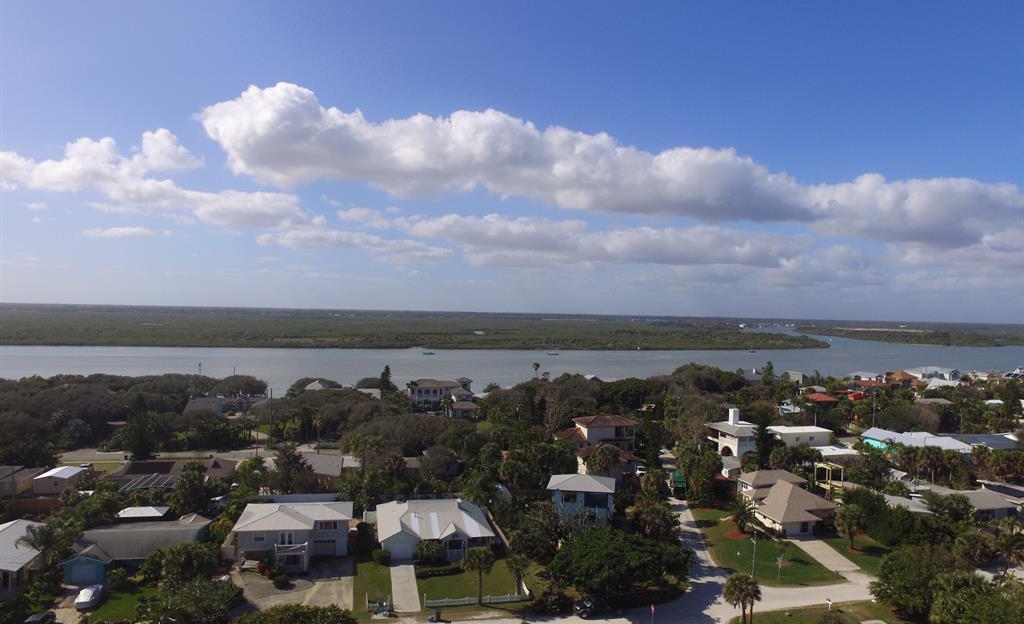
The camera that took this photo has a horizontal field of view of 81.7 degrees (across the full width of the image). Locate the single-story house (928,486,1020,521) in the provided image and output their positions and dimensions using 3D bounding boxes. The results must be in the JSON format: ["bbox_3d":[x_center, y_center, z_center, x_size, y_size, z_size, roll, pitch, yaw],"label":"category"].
[{"bbox_3d":[78.993,33.307,103.168,12.500,4.700,9.200,1,0,-11],"label":"single-story house"}]

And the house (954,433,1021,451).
[{"bbox_3d":[116.383,32.801,146.015,16.000,4.800,12.000,1,0,-10],"label":"house"}]

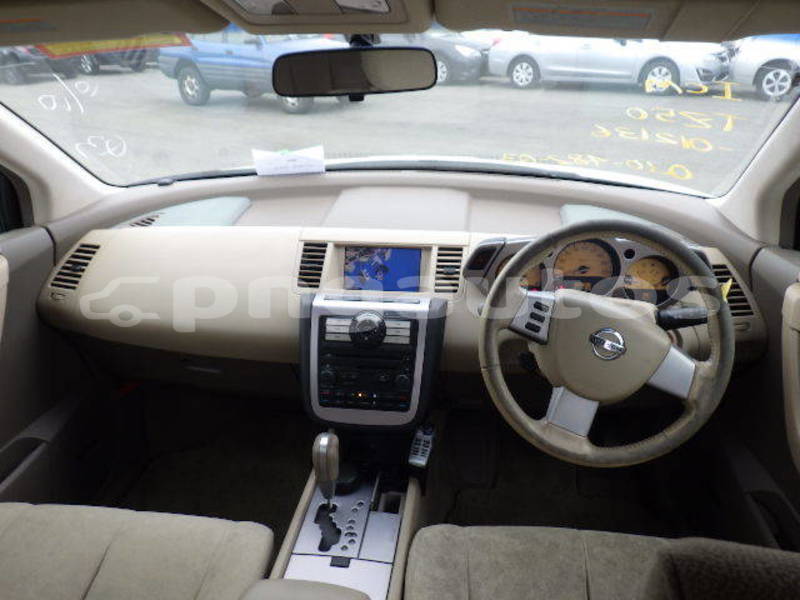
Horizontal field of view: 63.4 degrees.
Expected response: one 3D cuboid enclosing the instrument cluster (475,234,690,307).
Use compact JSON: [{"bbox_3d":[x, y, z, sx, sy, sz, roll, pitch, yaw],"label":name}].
[{"bbox_3d":[0.330,-0.051,1.190,0.370,0.130,0.110,2,3,7],"label":"instrument cluster"}]

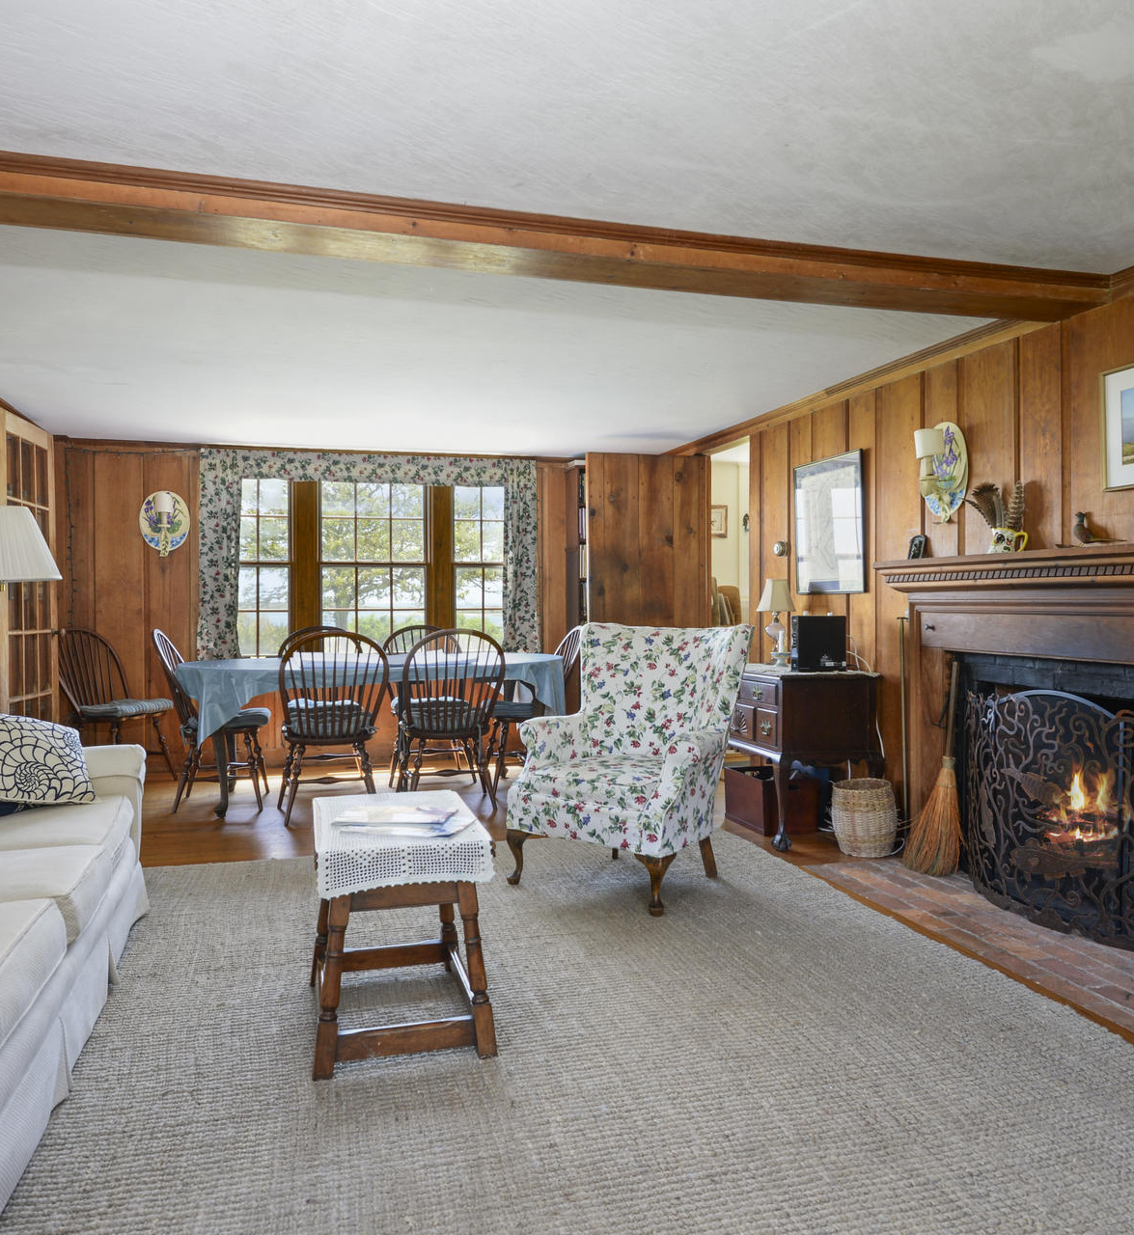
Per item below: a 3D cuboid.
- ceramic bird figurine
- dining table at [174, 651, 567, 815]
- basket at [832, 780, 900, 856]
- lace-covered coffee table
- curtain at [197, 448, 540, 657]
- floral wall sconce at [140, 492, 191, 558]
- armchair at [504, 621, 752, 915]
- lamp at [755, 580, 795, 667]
[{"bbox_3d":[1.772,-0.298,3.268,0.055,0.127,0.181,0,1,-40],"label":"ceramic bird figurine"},{"bbox_3d":[-1.074,0.656,5.741,2.233,0.764,1.144,0,1,-16],"label":"dining table"},{"bbox_3d":[1.355,0.905,4.401,0.286,0.302,0.286,0,1,-19],"label":"basket"},{"bbox_3d":[-0.458,0.800,2.602,0.434,0.544,0.605,0,1,-16],"label":"lace-covered coffee table"},{"bbox_3d":[-1.314,-0.414,6.798,2.357,1.419,0.110,0,1,-19],"label":"curtain"},{"bbox_3d":[-2.619,-0.613,6.365,0.302,0.429,0.110,0,1,-19],"label":"floral wall sconce"},{"bbox_3d":[0.246,0.545,3.935,0.797,1.028,0.737,1,1,37],"label":"armchair"},{"bbox_3d":[1.077,0.032,5.046,0.198,0.440,0.198,0,1,0],"label":"lamp"}]

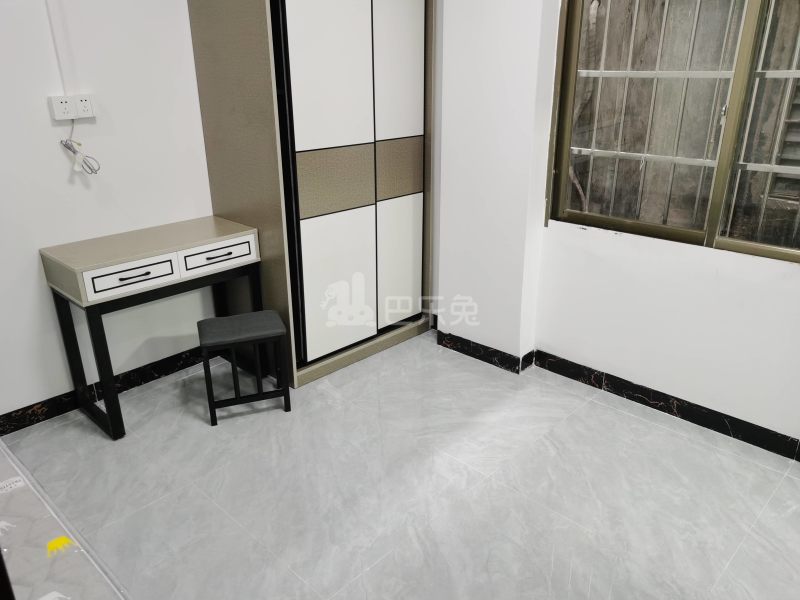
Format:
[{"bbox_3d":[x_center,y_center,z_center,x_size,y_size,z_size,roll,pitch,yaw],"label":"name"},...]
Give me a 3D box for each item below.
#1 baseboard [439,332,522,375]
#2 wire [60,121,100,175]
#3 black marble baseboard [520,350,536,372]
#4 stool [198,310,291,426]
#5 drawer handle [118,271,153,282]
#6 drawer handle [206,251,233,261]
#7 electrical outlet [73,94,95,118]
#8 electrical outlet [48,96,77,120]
[{"bbox_3d":[0.412,0.269,3.306,0.535,0.090,0.015,19,28,40],"label":"baseboard"},{"bbox_3d":[-1.326,-0.634,2.587,0.060,0.215,0.130,19,28,40],"label":"wire"},{"bbox_3d":[0.644,0.312,3.188,0.020,0.091,0.136,19,28,41],"label":"black marble baseboard"},{"bbox_3d":[-0.699,0.293,2.801,0.350,0.425,0.227,-8,22,-19],"label":"stool"},{"bbox_3d":[-1.063,-0.095,2.514,0.027,0.015,0.137,19,28,40],"label":"drawer handle"},{"bbox_3d":[-0.800,-0.194,2.768,0.027,0.015,0.137,19,28,40],"label":"drawer handle"},{"bbox_3d":[-1.312,-0.801,2.583,0.034,0.088,0.082,19,28,40],"label":"electrical outlet"},{"bbox_3d":[-1.367,-0.779,2.530,0.034,0.088,0.086,19,28,40],"label":"electrical outlet"}]

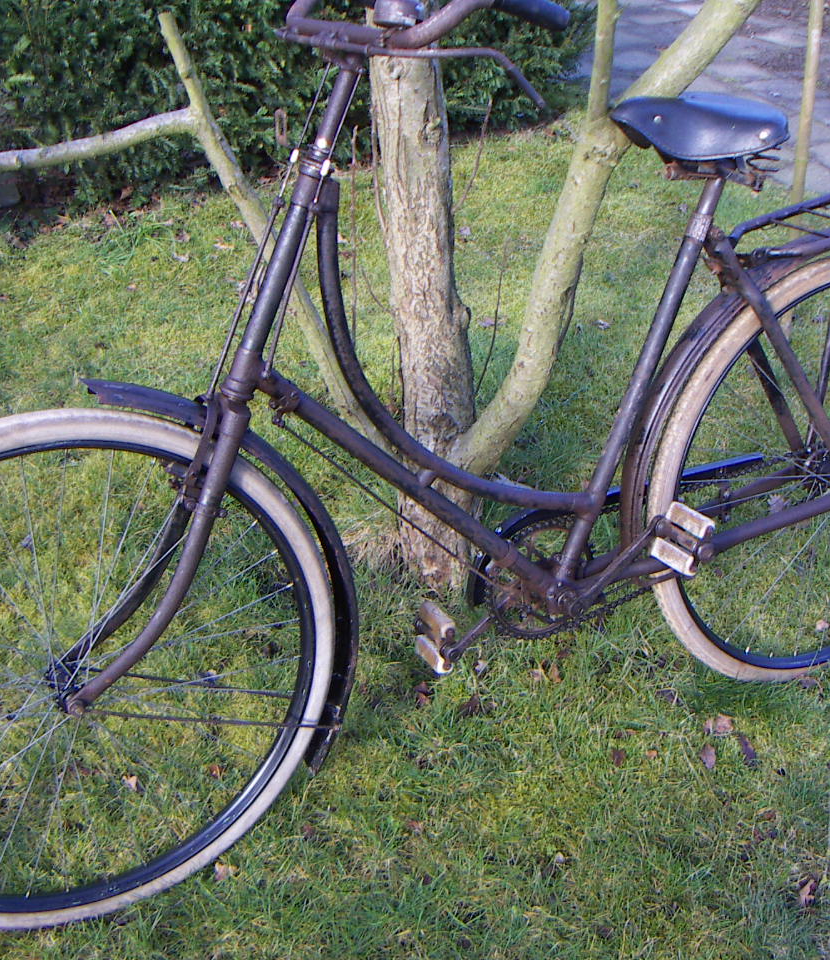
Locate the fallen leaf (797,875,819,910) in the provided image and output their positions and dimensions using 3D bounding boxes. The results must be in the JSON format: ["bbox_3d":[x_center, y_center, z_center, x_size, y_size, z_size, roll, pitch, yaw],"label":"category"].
[{"bbox_3d":[0.528,0.552,1.786,0.022,0.022,0.038,9,30,18],"label":"fallen leaf"}]

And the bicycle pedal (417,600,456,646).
[{"bbox_3d":[0.034,0.242,2.051,0.030,0.080,0.095,3,18,-26],"label":"bicycle pedal"}]

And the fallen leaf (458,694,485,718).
[{"bbox_3d":[0.092,0.367,2.146,0.037,0.020,0.040,4,29,10],"label":"fallen leaf"}]

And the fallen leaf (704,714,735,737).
[{"bbox_3d":[0.478,0.386,2.092,0.041,0.018,0.032,6,30,14],"label":"fallen leaf"}]

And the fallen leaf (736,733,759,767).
[{"bbox_3d":[0.513,0.413,2.041,0.024,0.018,0.051,-5,29,-6],"label":"fallen leaf"}]

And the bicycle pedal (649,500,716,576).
[{"bbox_3d":[0.367,0.081,1.819,0.031,0.077,0.096,18,10,-29],"label":"bicycle pedal"}]

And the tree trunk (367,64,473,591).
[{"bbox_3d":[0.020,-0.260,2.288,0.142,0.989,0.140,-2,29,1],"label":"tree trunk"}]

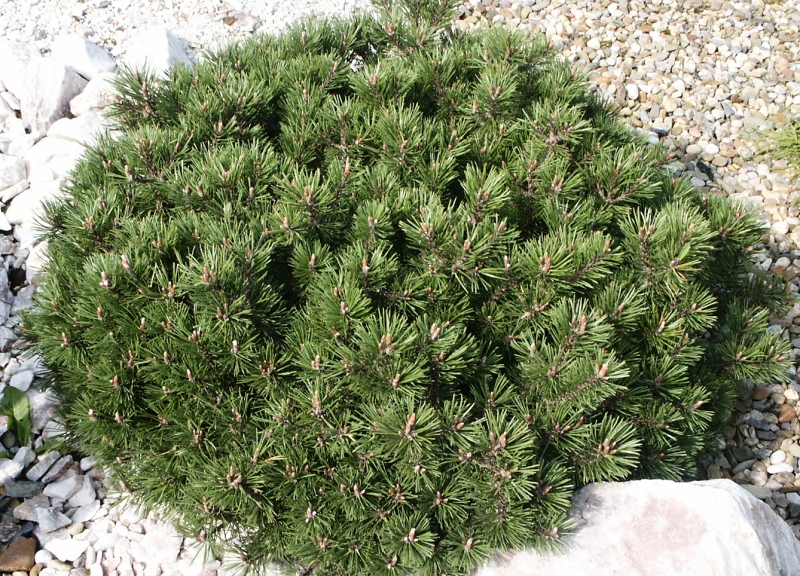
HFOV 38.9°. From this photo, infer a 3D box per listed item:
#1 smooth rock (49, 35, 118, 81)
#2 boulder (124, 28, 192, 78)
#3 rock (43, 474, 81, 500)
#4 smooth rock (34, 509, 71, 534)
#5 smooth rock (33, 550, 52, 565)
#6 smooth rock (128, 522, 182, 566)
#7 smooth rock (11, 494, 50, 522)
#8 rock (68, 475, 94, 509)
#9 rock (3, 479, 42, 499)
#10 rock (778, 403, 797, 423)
[{"bbox_3d":[-0.734,-0.535,2.626,0.150,0.080,0.110,0,42,0],"label":"smooth rock"},{"bbox_3d":[-0.561,-0.541,2.610,0.155,0.110,0.125,0,42,0],"label":"boulder"},{"bbox_3d":[-0.516,0.305,1.732,0.061,0.028,0.034,-14,44,-15],"label":"rock"},{"bbox_3d":[-0.518,0.348,1.687,0.053,0.026,0.034,0,42,0],"label":"smooth rock"},{"bbox_3d":[-0.519,0.391,1.643,0.028,0.020,0.022,0,42,0],"label":"smooth rock"},{"bbox_3d":[-0.355,0.373,1.647,0.078,0.042,0.055,0,42,0],"label":"smooth rock"},{"bbox_3d":[-0.555,0.331,1.702,0.060,0.030,0.040,0,42,0],"label":"smooth rock"},{"bbox_3d":[-0.487,0.310,1.726,0.044,0.030,0.044,0,42,0],"label":"rock"},{"bbox_3d":[-0.578,0.307,1.733,0.060,0.025,0.030,0,42,0],"label":"rock"},{"bbox_3d":[0.633,0.203,1.851,0.028,0.020,0.028,0,42,0],"label":"rock"}]

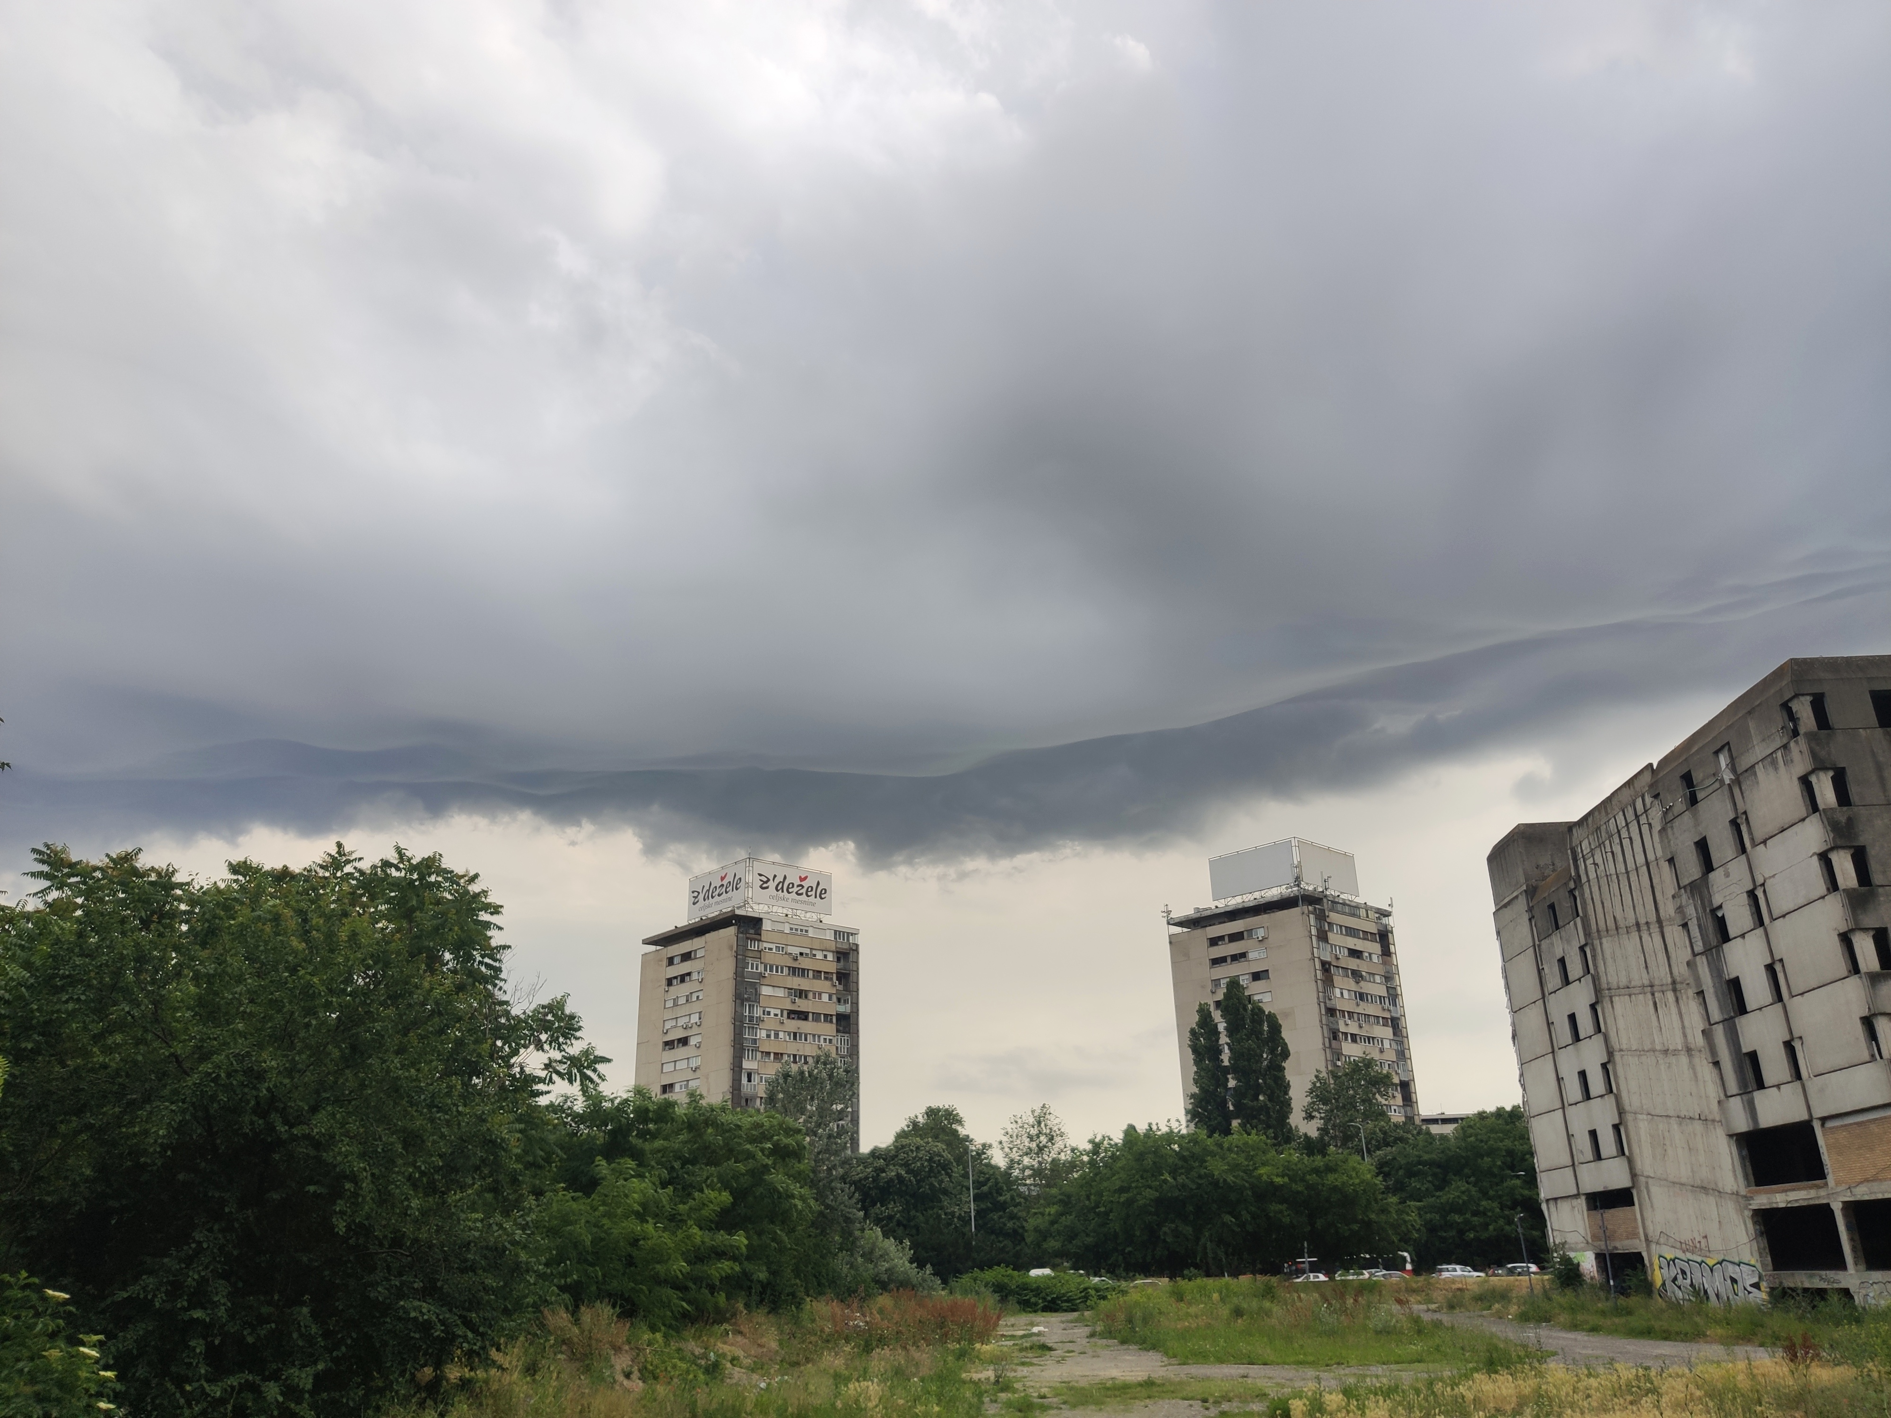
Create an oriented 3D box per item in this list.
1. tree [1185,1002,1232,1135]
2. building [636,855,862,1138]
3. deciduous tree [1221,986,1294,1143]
[{"bbox_3d":[28.140,45.260,149.150,4.500,28.650,4.500,-5,-21,9],"label":"tree"},{"bbox_3d":[-26.150,49.560,190.570,21.200,53.410,22.500,17,-28,-39],"label":"building"},{"bbox_3d":[33.480,43.780,148.570,6.900,30.710,6.900,-6,-22,11],"label":"deciduous tree"}]

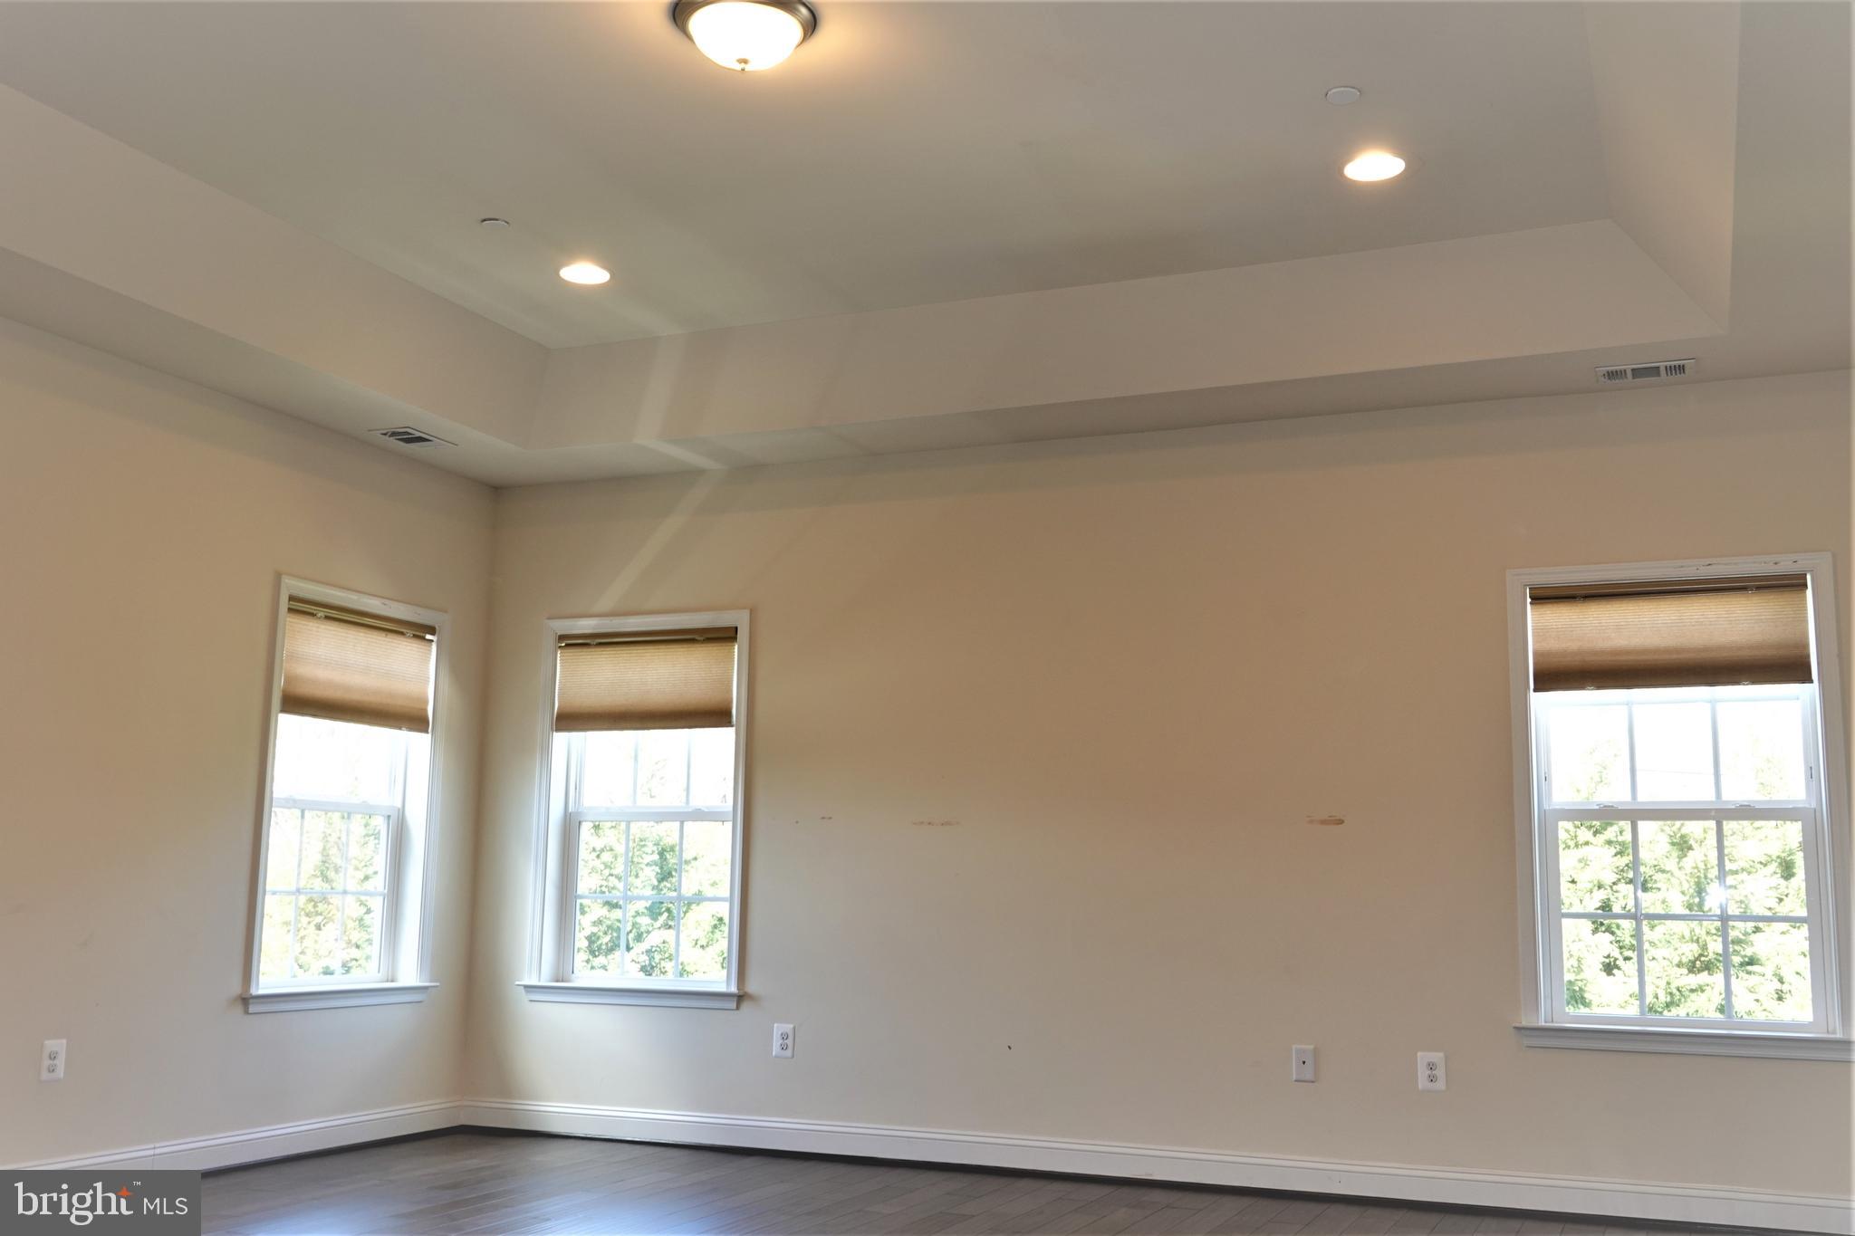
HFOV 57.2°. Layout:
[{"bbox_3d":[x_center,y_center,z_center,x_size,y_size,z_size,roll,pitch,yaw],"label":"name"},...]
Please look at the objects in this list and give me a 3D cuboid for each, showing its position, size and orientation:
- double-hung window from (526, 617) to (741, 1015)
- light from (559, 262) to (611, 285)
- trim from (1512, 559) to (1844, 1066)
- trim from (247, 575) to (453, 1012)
[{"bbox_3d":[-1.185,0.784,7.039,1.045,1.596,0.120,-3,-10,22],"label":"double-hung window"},{"bbox_3d":[-1.145,-1.147,5.684,0.175,0.030,0.175,1,-9,0],"label":"light"},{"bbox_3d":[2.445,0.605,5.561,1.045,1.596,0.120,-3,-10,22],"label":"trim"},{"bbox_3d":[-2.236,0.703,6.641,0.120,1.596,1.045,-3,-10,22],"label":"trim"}]

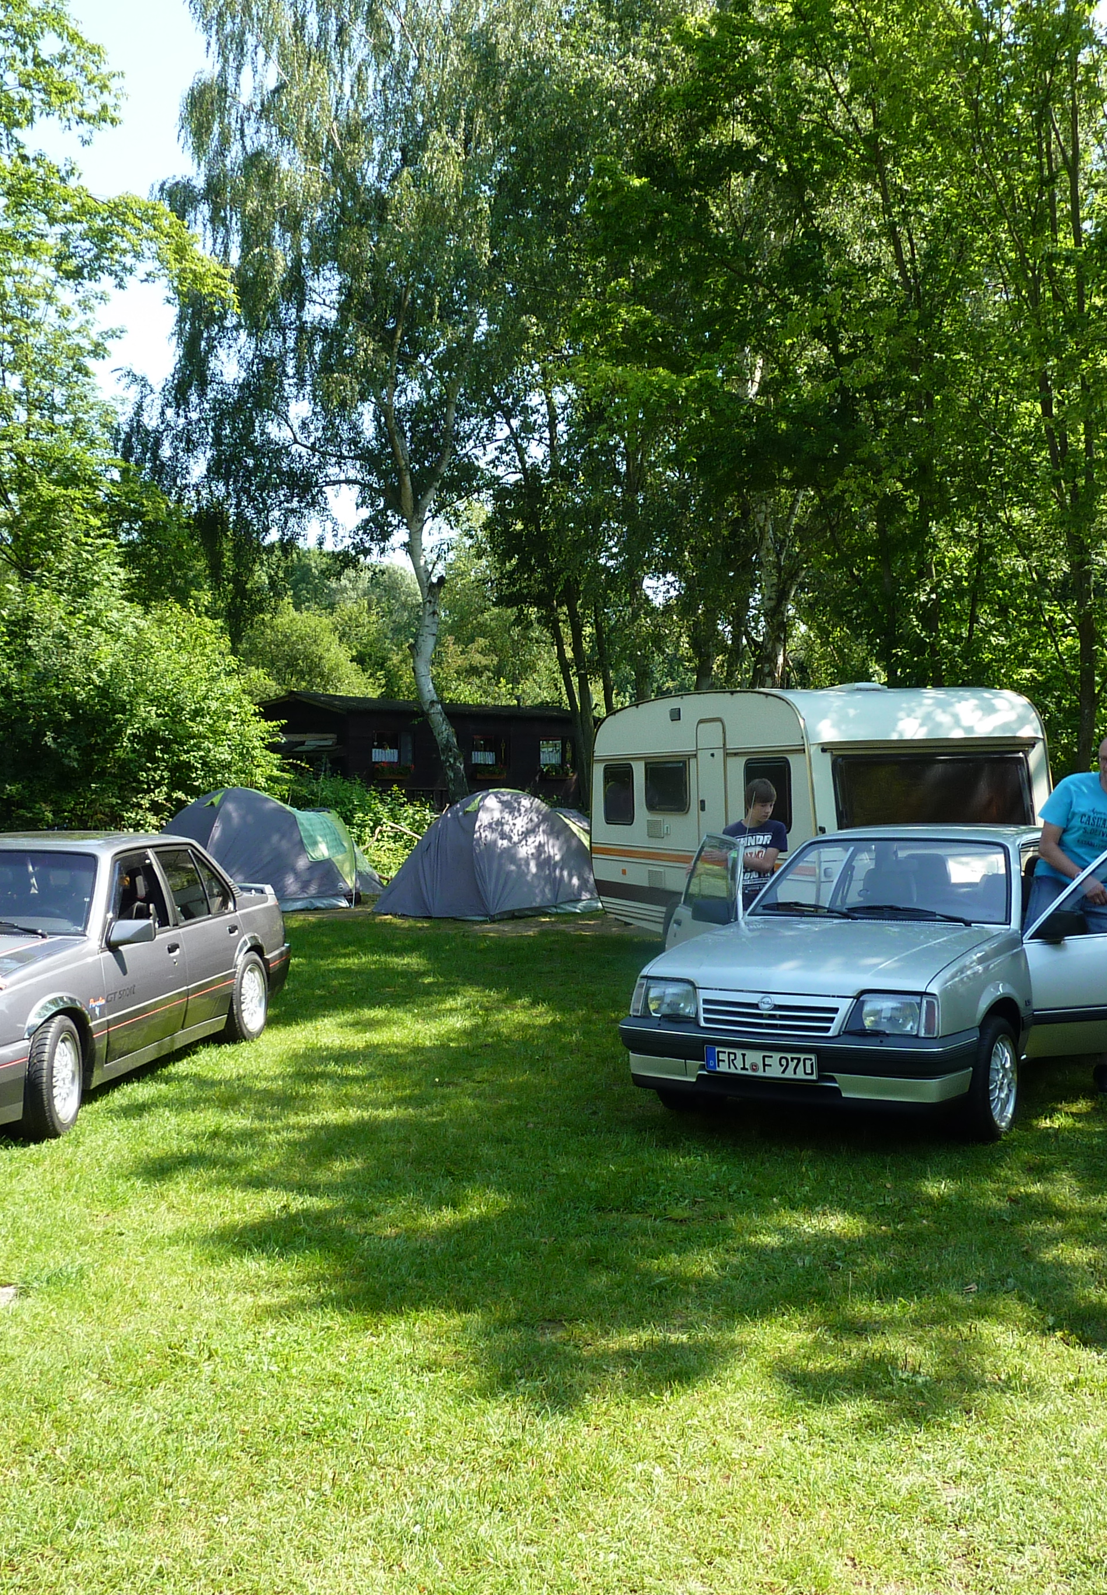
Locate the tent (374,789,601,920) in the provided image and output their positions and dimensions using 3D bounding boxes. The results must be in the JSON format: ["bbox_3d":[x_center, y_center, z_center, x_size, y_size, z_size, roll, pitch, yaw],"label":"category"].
[{"bbox_3d":[-0.300,0.630,18.500,2.900,1.440,2.100,-2,1,-40],"label":"tent"}]

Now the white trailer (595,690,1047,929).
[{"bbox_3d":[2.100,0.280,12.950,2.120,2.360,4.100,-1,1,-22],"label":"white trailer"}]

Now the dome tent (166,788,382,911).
[{"bbox_3d":[-3.600,0.620,19.600,3.000,1.460,2.100,-2,1,-37],"label":"dome tent"}]

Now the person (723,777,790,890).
[{"bbox_3d":[1.170,0.700,8.850,0.520,1.620,0.360,-1,1,0],"label":"person"}]

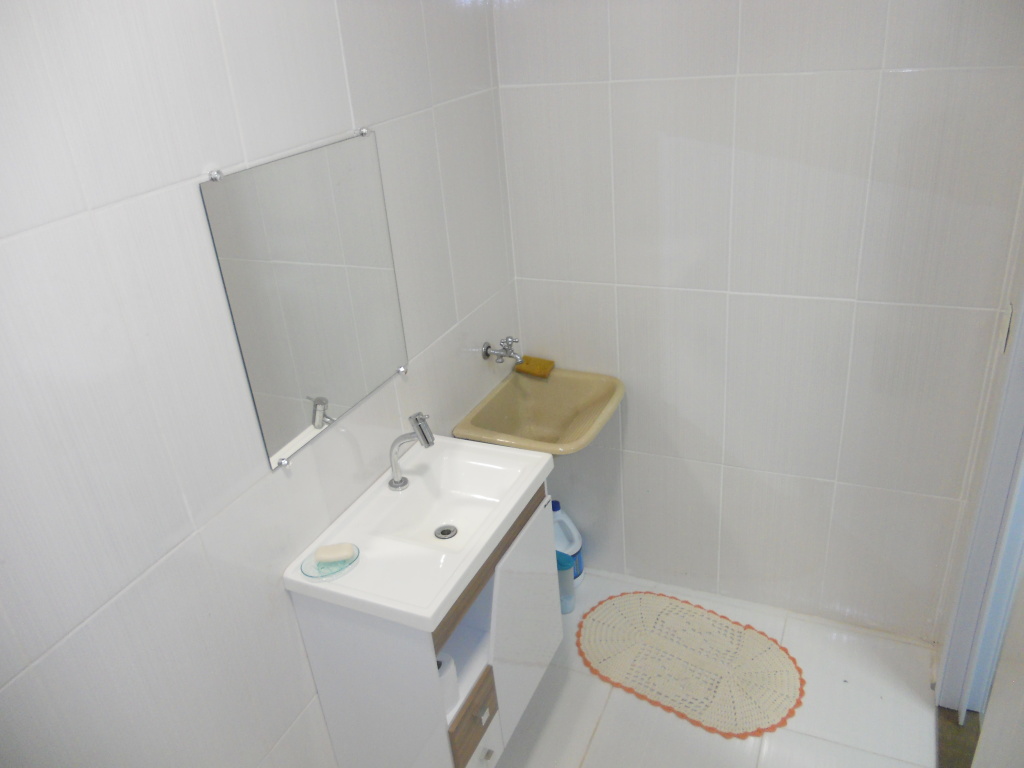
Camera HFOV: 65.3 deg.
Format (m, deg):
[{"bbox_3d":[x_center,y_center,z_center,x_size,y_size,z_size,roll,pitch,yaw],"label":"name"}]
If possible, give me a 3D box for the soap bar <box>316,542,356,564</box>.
[{"bbox_3d":[-0.364,0.349,1.653,0.080,0.026,0.046,-5,26,2],"label":"soap bar"}]

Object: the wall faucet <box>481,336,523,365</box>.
[{"bbox_3d":[-0.025,-0.103,2.352,0.120,0.090,0.062,7,28,24],"label":"wall faucet"}]

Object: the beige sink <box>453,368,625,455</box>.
[{"bbox_3d":[0.109,0.172,2.409,0.380,0.240,0.495,7,28,24],"label":"beige sink"}]

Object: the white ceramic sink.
[{"bbox_3d":[-0.178,0.341,1.835,0.362,0.120,0.602,7,28,24],"label":"white ceramic sink"}]

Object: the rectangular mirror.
[{"bbox_3d":[-0.385,-0.191,1.646,0.015,0.553,0.520,7,28,24],"label":"rectangular mirror"}]

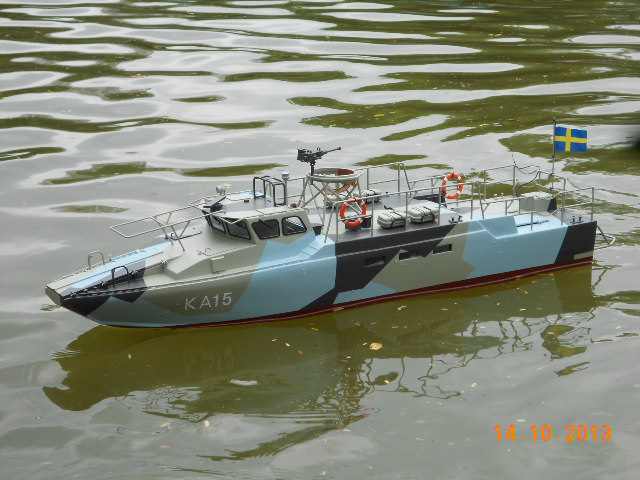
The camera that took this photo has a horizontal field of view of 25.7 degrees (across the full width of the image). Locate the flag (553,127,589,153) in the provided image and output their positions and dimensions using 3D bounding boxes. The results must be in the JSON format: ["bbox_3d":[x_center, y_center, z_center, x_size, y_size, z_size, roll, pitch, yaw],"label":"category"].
[{"bbox_3d":[0.588,-0.234,3.283,0.084,0.059,0.008,-5,16,-19],"label":"flag"}]

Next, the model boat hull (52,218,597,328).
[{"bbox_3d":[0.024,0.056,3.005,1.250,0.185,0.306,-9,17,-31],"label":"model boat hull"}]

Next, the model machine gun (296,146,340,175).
[{"bbox_3d":[-0.002,-0.164,2.945,0.119,0.056,0.021,-13,20,-40],"label":"model machine gun"}]

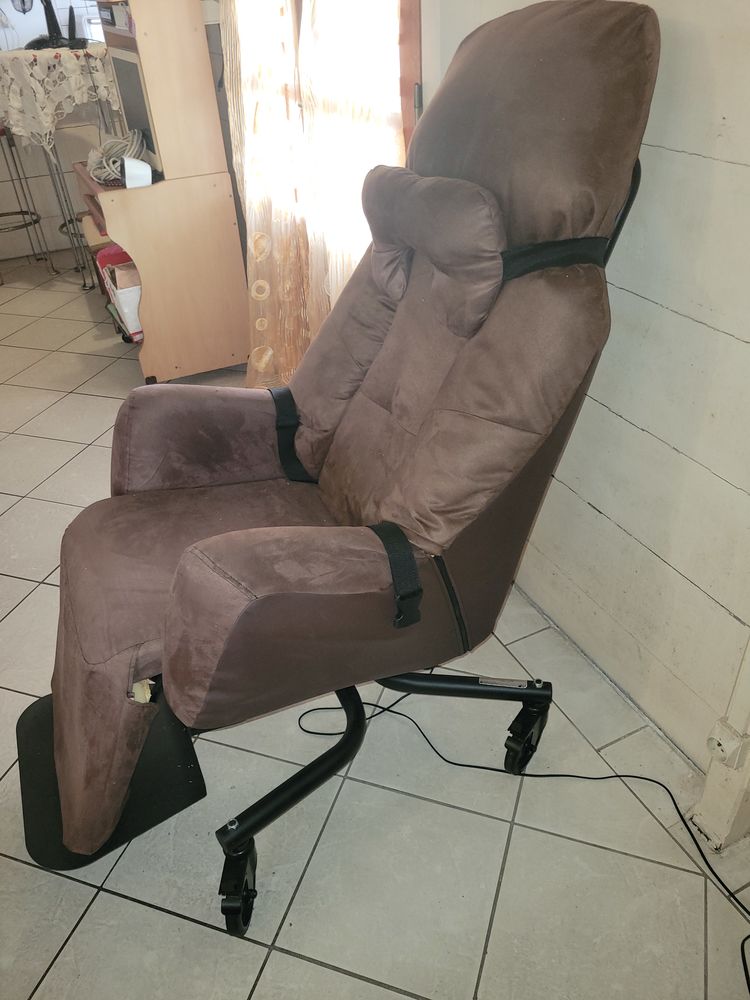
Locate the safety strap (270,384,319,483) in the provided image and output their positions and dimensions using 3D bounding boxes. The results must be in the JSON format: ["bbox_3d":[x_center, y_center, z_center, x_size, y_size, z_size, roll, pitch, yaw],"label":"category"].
[{"bbox_3d":[-0.168,-0.136,1.542,0.080,0.220,0.090,-17,37,-19],"label":"safety strap"}]

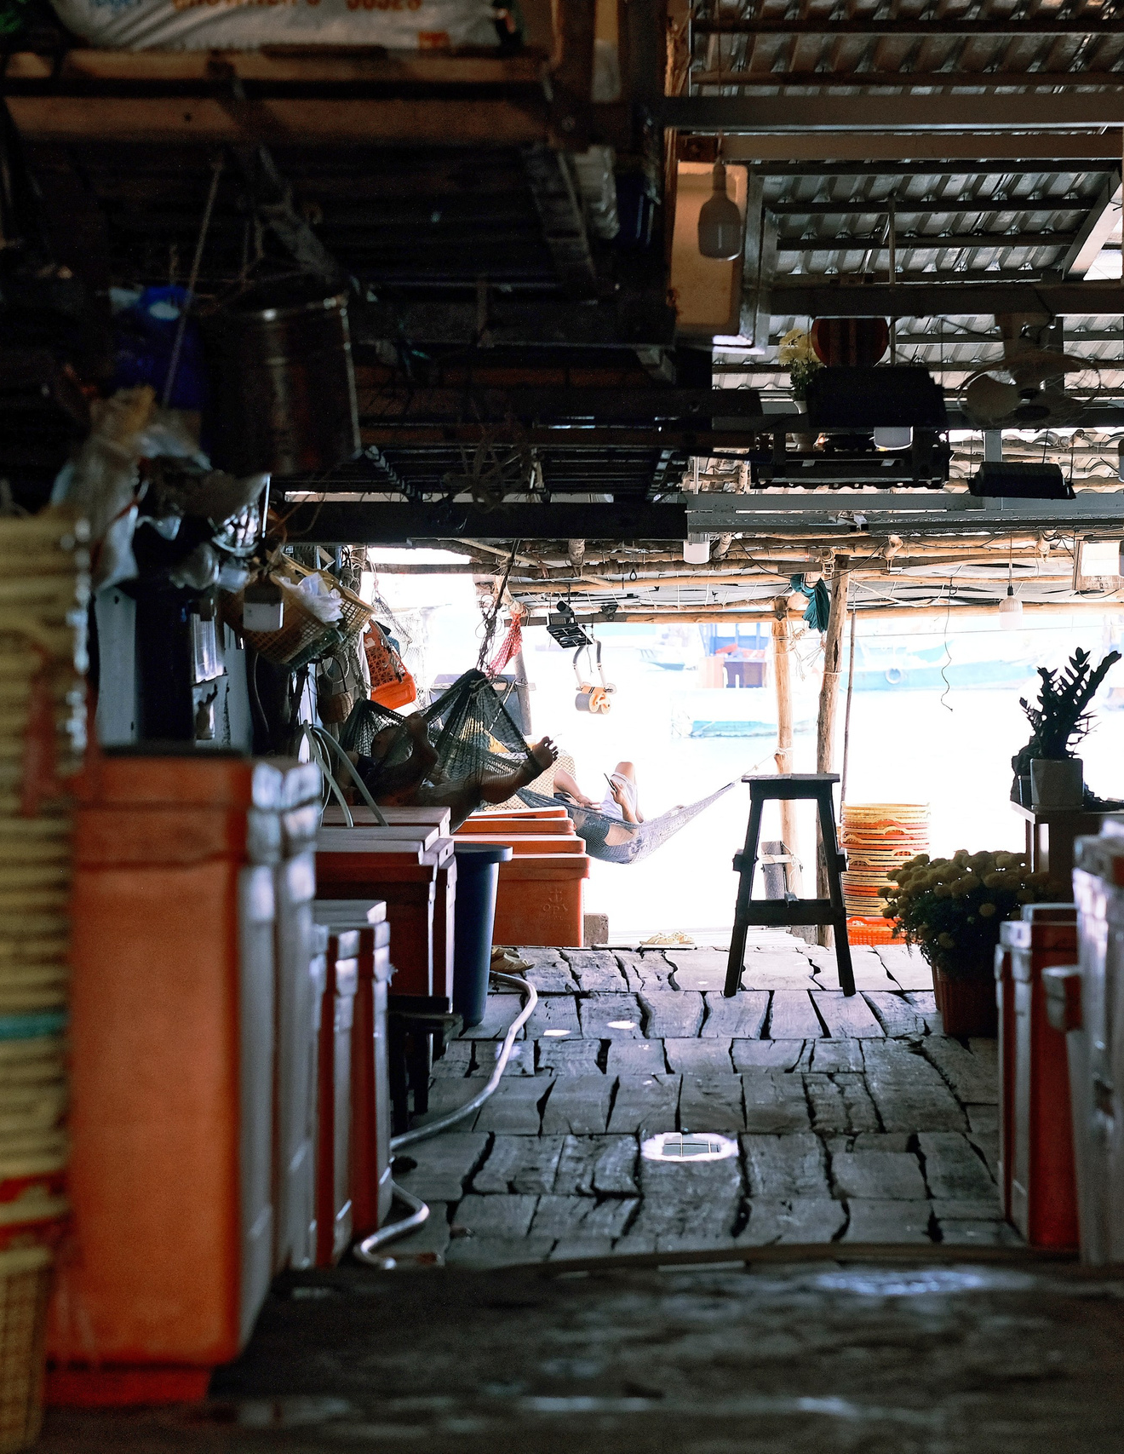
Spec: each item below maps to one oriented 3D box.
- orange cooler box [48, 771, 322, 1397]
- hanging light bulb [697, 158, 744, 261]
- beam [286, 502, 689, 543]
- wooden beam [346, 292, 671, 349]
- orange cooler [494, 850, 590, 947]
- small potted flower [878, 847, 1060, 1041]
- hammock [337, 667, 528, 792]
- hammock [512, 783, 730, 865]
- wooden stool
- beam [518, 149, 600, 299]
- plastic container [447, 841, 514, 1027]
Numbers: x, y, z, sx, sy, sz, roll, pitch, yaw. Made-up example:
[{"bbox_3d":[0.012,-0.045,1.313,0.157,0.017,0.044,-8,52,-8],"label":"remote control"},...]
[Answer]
[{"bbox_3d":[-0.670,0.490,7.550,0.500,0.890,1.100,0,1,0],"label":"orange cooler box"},{"bbox_3d":[0.387,-1.271,12.500,0.115,0.255,0.115,0,1,0],"label":"hanging light bulb"},{"bbox_3d":[-0.342,-0.863,21.500,1.800,0.180,0.110,0,1,0],"label":"beam"},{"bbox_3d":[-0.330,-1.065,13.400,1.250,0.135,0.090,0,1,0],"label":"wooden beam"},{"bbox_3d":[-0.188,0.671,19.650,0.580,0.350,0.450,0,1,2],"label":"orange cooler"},{"bbox_3d":[1.224,0.646,15.200,0.530,0.540,0.530,0,1,2],"label":"small potted flower"},{"bbox_3d":[-0.470,0.054,19.000,0.800,0.600,1.200,0,1,0],"label":"hammock"},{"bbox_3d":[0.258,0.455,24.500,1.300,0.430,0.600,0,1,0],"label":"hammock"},{"bbox_3d":[0.744,0.515,16.650,0.430,0.720,0.390,0,1,0],"label":"wooden stool"},{"bbox_3d":[0.013,-1.189,11.950,0.080,0.060,4.102,0,1,1],"label":"beam"},{"bbox_3d":[-0.380,0.720,17.850,0.410,0.640,0.410,0,1,0],"label":"plastic container"}]

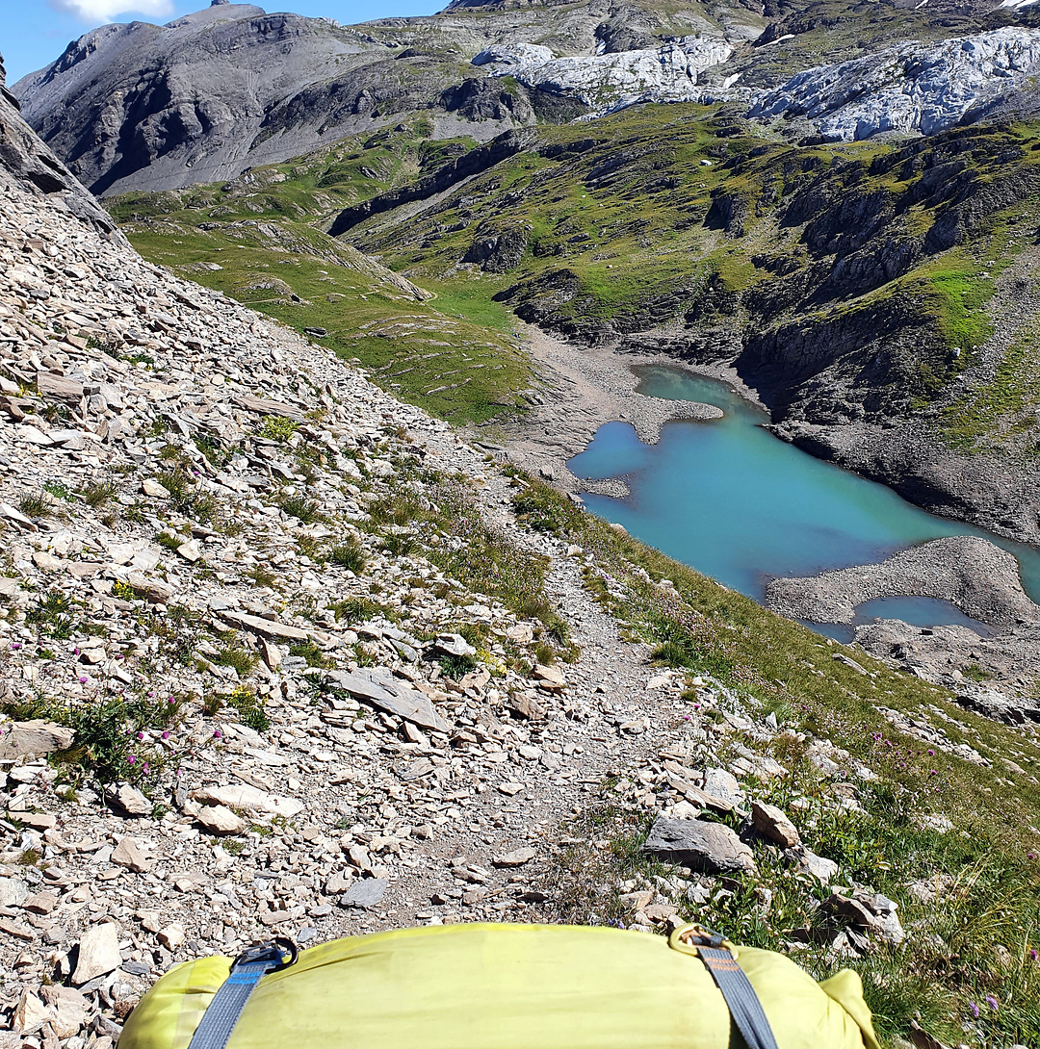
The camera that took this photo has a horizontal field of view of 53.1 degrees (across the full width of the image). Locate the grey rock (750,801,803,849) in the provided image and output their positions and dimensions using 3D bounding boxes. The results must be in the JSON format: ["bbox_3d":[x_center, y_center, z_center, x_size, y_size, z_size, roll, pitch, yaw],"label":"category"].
[{"bbox_3d":[0.859,1.008,3.500,0.175,0.100,0.105,34,31,15],"label":"grey rock"}]

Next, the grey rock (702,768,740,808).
[{"bbox_3d":[0.737,0.962,3.800,0.135,0.100,0.110,12,22,14],"label":"grey rock"}]

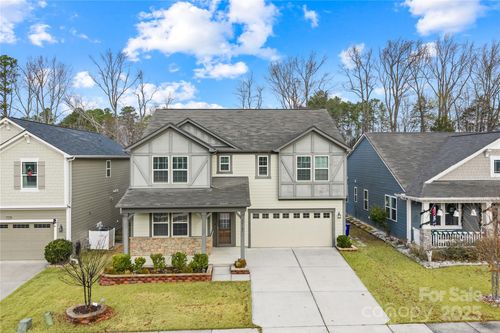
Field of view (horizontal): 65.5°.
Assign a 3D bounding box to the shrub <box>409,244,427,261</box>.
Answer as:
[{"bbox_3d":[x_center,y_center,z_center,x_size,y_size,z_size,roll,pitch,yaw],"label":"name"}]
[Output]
[{"bbox_3d":[9.250,4.618,21.328,0.980,0.850,0.950,0,2,0],"label":"shrub"}]

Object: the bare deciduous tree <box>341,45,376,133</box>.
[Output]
[{"bbox_3d":[15.400,-6.338,54.853,5.200,21.800,5.200,0,2,0],"label":"bare deciduous tree"}]

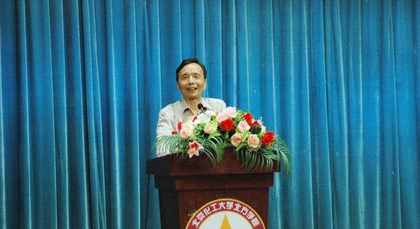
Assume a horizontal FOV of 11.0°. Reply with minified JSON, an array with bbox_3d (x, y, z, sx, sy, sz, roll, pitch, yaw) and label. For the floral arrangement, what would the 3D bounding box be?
[{"bbox_3d":[0.075,0.139,12.100,0.690,0.350,0.360,-1,0,-16],"label":"floral arrangement"}]

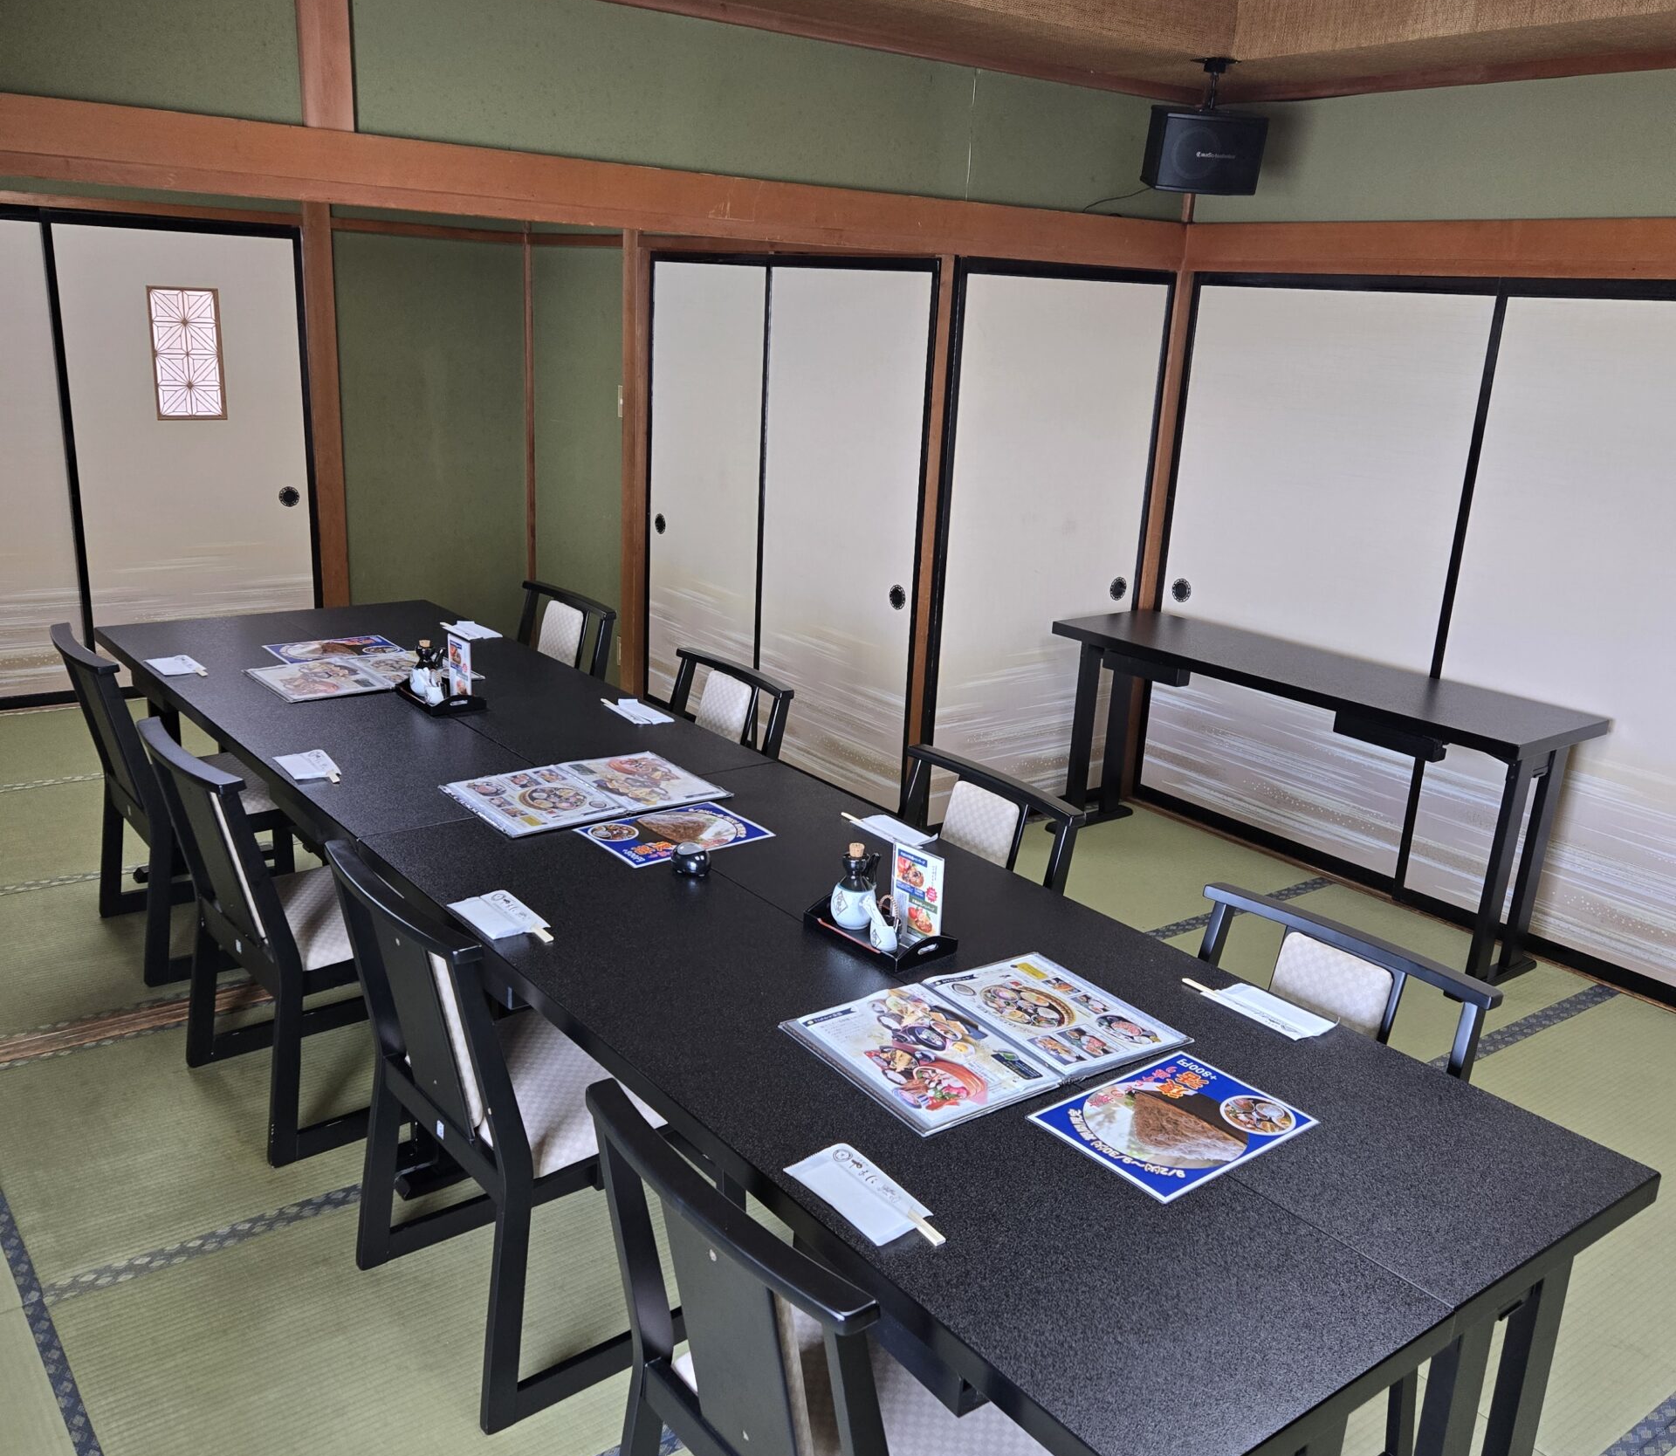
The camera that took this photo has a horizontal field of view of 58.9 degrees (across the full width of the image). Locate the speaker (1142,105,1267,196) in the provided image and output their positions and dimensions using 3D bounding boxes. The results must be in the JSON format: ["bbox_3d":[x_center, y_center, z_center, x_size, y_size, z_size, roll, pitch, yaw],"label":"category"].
[{"bbox_3d":[1.009,-1.600,4.108,0.285,0.200,0.165,1,30,-8],"label":"speaker"}]

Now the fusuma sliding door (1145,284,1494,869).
[{"bbox_3d":[1.434,-0.473,4.622,0.030,1.770,1.050,-9,20,-36],"label":"fusuma sliding door"}]

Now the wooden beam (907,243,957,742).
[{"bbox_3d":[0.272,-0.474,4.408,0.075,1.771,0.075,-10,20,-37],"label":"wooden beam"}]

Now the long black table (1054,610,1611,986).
[{"bbox_3d":[1.327,0.162,4.373,0.460,0.706,1.500,-11,21,-39],"label":"long black table"}]

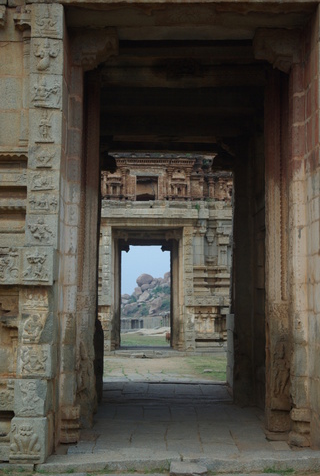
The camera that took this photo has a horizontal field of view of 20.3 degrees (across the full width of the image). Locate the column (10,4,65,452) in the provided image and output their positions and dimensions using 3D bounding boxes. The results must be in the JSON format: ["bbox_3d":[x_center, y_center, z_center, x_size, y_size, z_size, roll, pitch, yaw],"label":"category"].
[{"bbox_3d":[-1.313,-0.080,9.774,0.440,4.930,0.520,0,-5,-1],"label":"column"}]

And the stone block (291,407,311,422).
[{"bbox_3d":[1.657,2.089,10.642,0.230,0.190,0.280,0,-5,-1],"label":"stone block"}]

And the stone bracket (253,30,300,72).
[{"bbox_3d":[1.366,-2.115,10.408,0.519,0.514,0.450,0,-5,1],"label":"stone bracket"}]

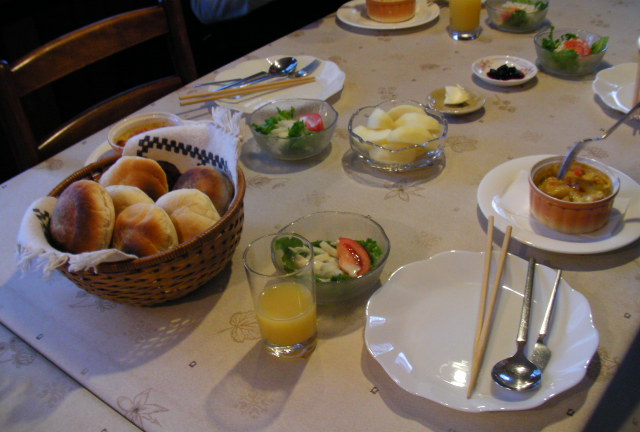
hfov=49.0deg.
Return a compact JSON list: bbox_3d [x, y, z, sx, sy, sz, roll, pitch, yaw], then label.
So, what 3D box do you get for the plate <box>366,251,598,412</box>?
[{"bbox_3d":[0.162,0.115,0.722,0.233,0.022,0.233,-3,36,2],"label":"plate"}]

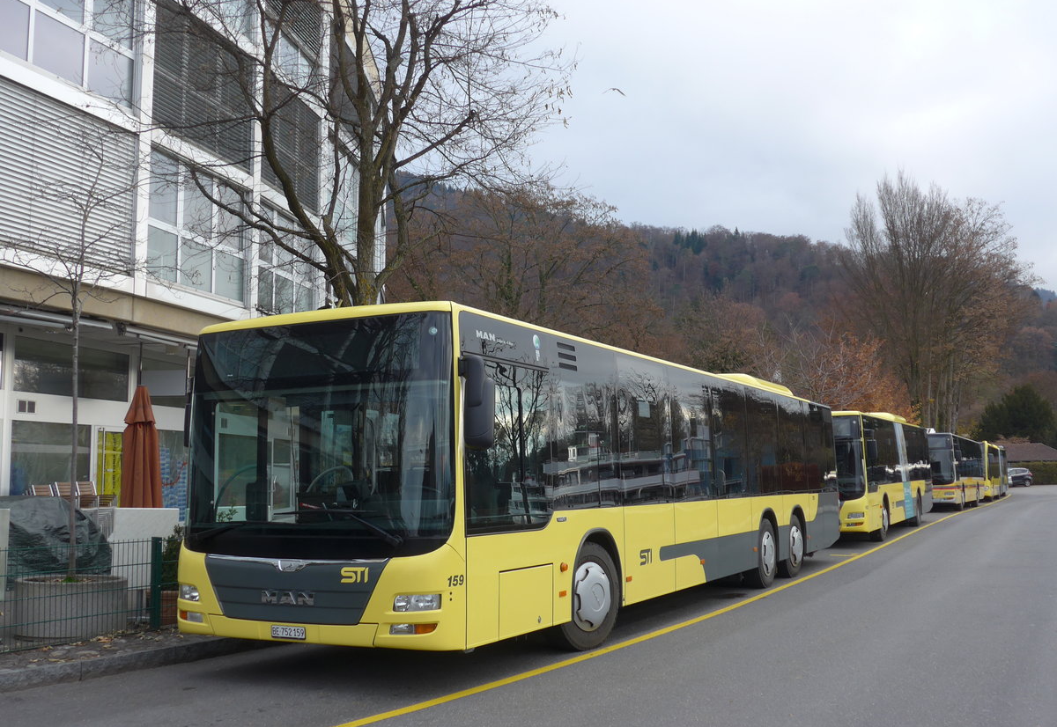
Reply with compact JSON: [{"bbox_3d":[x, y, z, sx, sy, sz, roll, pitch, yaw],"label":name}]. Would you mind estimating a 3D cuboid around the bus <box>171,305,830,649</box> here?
[{"bbox_3d":[1.327,1.443,13.852,2.580,2.980,13.675,-3,-7,26],"label":"bus"}]

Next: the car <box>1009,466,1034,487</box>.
[{"bbox_3d":[38.200,9.131,88.000,4.100,1.500,1.780,2,-7,-23],"label":"car"}]

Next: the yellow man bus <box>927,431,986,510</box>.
[{"bbox_3d":[15.834,4.141,42.678,2.550,2.980,11.938,-3,-7,26],"label":"yellow man bus"}]

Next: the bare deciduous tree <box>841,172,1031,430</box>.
[{"bbox_3d":[25.942,-2.103,70.000,12.000,20.200,12.000,-3,-7,26],"label":"bare deciduous tree"}]

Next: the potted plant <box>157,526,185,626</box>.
[{"bbox_3d":[-3.345,1.997,10.450,0.500,1.000,0.600,-3,-7,26],"label":"potted plant"}]

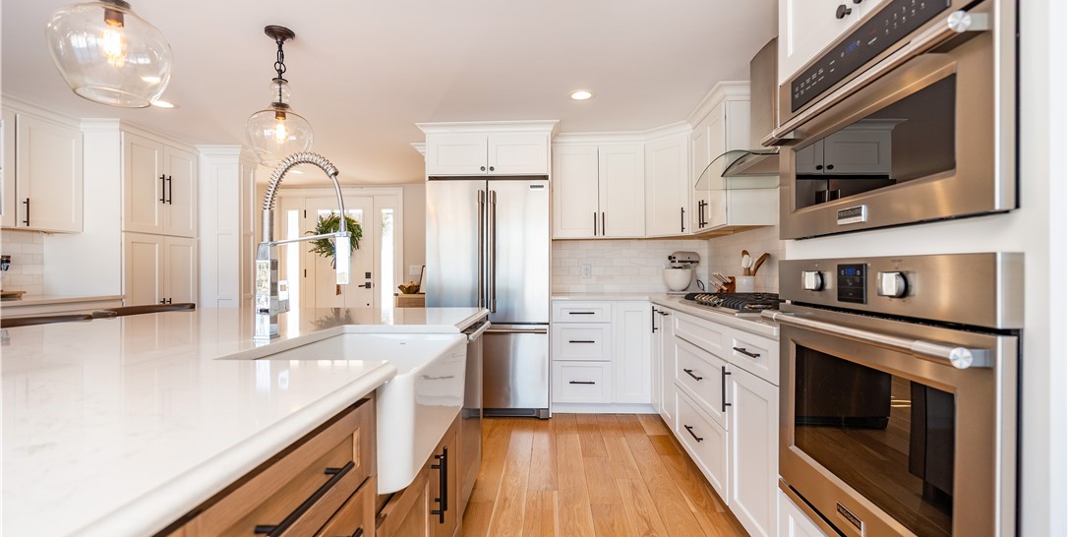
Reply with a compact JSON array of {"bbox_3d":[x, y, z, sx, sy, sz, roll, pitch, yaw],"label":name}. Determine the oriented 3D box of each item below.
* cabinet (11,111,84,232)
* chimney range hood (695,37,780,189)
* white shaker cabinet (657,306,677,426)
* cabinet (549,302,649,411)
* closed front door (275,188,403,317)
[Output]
[{"bbox_3d":[-3.540,-0.639,3.308,0.320,0.750,0.500,0,0,2],"label":"cabinet"},{"bbox_3d":[1.227,-0.808,2.465,0.505,0.650,0.900,0,0,2],"label":"chimney range hood"},{"bbox_3d":[1.194,0.656,3.111,0.610,0.812,0.400,0,0,2],"label":"white shaker cabinet"},{"bbox_3d":[0.532,0.671,3.922,0.760,0.885,0.615,0,0,2],"label":"cabinet"},{"bbox_3d":[-2.586,0.039,6.338,1.734,2.187,0.130,0,0,2],"label":"closed front door"}]

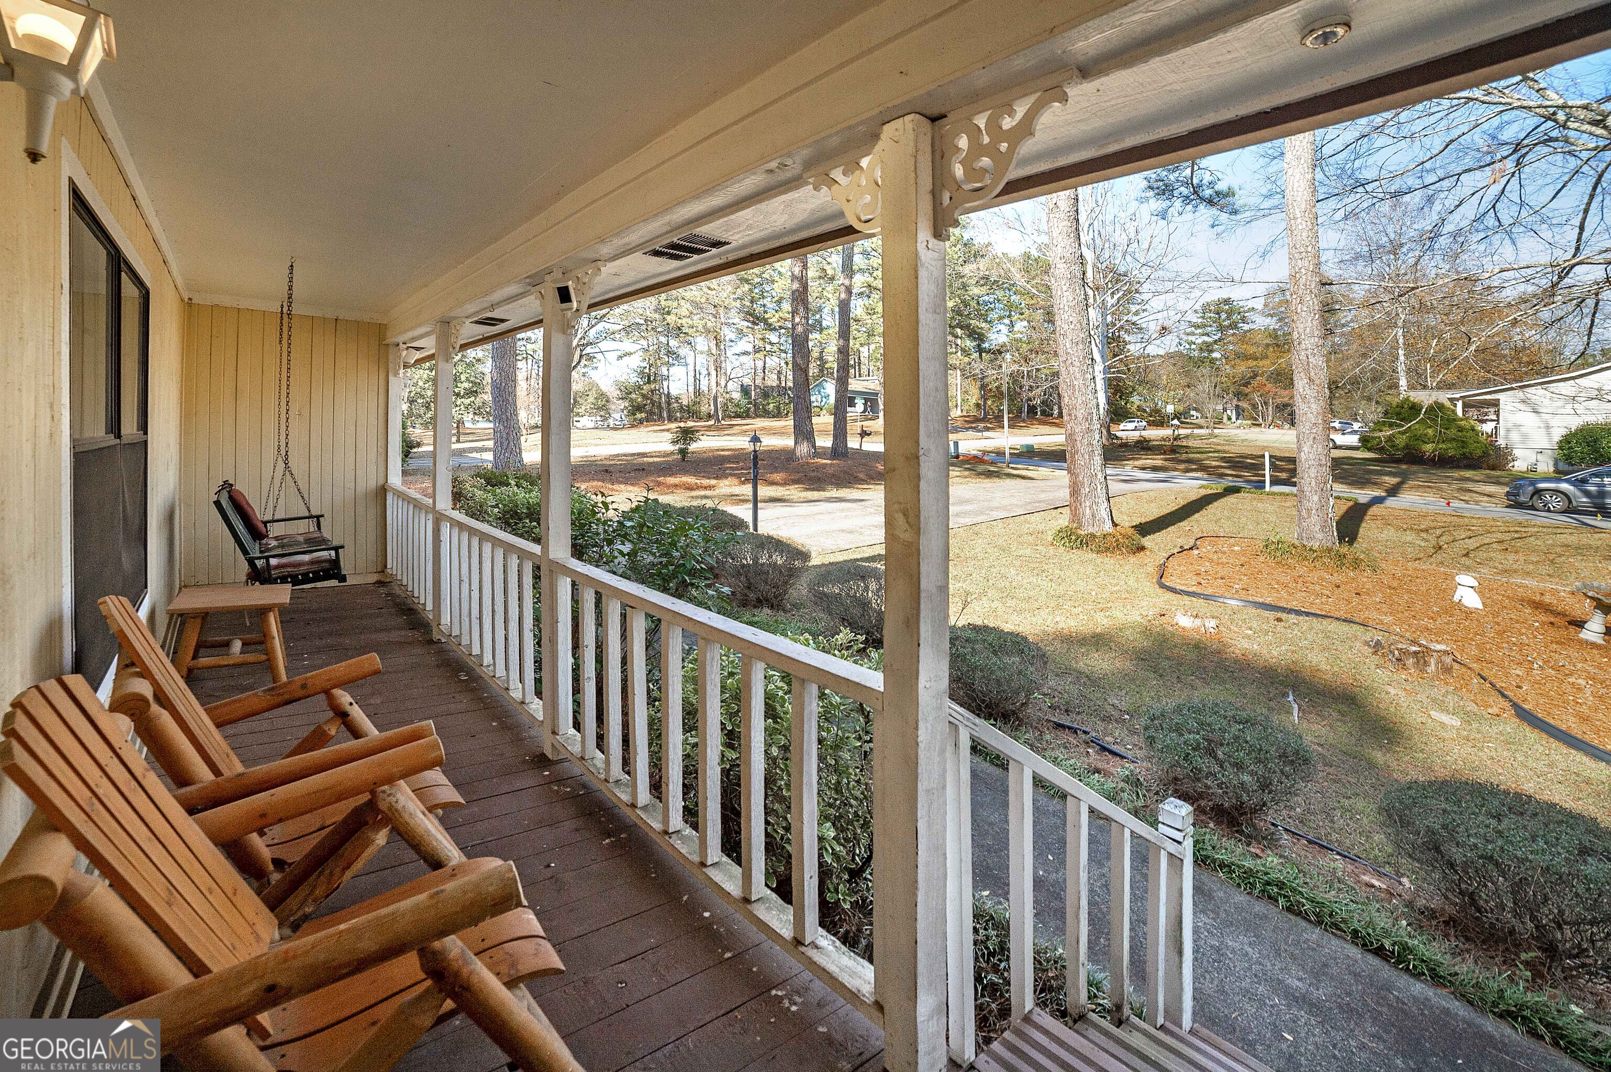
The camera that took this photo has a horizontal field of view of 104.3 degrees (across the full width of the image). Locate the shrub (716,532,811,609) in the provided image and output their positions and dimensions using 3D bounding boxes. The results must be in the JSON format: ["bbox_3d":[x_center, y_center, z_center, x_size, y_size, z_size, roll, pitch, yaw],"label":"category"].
[{"bbox_3d":[-0.499,0.398,7.200,1.080,0.840,1.120,3,6,0],"label":"shrub"}]

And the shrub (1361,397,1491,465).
[{"bbox_3d":[26.734,-4.531,27.000,4.000,2.900,4.400,-3,8,-42],"label":"shrub"}]

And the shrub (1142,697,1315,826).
[{"bbox_3d":[2.428,1.284,3.600,0.870,0.660,0.870,-3,8,-42],"label":"shrub"}]

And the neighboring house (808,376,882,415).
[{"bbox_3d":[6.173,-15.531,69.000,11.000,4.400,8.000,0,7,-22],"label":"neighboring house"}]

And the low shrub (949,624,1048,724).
[{"bbox_3d":[1.403,1.034,4.700,0.880,0.690,0.900,-3,8,-42],"label":"low shrub"}]

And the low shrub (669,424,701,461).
[{"bbox_3d":[-3.840,-2.994,20.000,1.000,1.100,1.000,3,6,0],"label":"low shrub"}]

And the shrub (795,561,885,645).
[{"bbox_3d":[0.452,0.645,6.000,1.050,0.760,1.080,3,6,0],"label":"shrub"}]

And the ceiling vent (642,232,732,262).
[{"bbox_3d":[-0.463,-1.130,2.450,0.180,0.025,0.370,-3,8,-42],"label":"ceiling vent"}]

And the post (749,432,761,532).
[{"bbox_3d":[-0.757,-0.514,9.300,0.220,2.000,0.220,-3,8,-42],"label":"post"}]

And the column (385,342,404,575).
[{"bbox_3d":[-3.742,-0.716,5.700,0.100,2.100,0.100,-3,8,-42],"label":"column"}]

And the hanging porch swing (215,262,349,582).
[{"bbox_3d":[-3.323,-0.695,3.950,0.600,1.700,1.550,-3,8,-42],"label":"hanging porch swing"}]

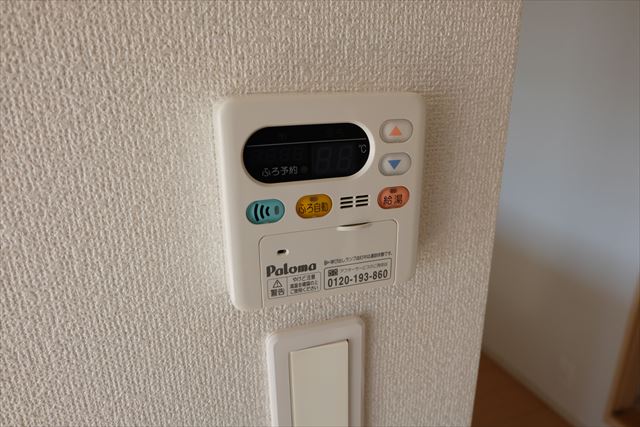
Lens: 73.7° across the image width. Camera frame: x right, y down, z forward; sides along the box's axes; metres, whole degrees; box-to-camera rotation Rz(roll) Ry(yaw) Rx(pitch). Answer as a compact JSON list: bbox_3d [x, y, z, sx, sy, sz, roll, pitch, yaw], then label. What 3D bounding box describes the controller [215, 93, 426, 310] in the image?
[{"bbox_3d":[0.004,-0.008,0.256,0.121,0.122,0.021,-6,18,-16],"label":"controller"}]

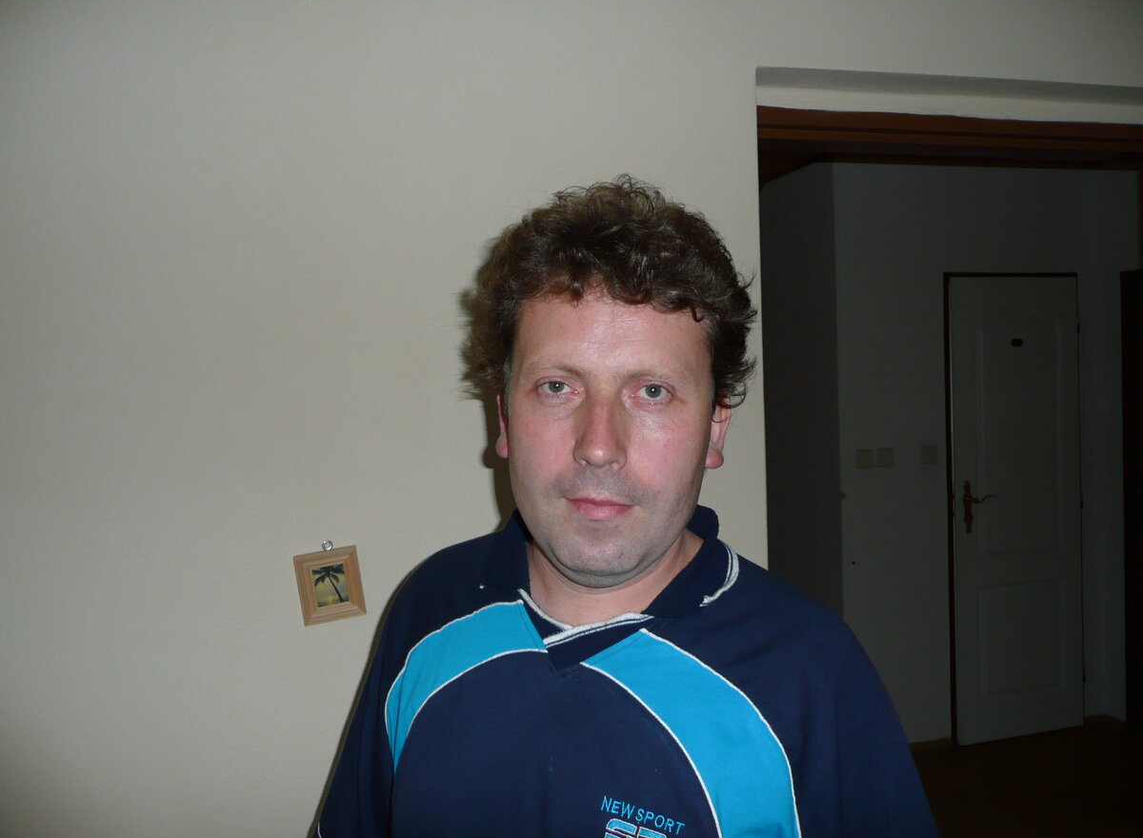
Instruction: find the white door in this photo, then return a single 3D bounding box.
[{"bbox_3d":[1.915,0.383,3.987,0.655,1.980,0.040,-2,2,-16],"label":"white door"}]

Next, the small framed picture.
[{"bbox_3d":[-0.328,0.226,1.258,0.082,0.095,0.013,-9,4,-13],"label":"small framed picture"}]

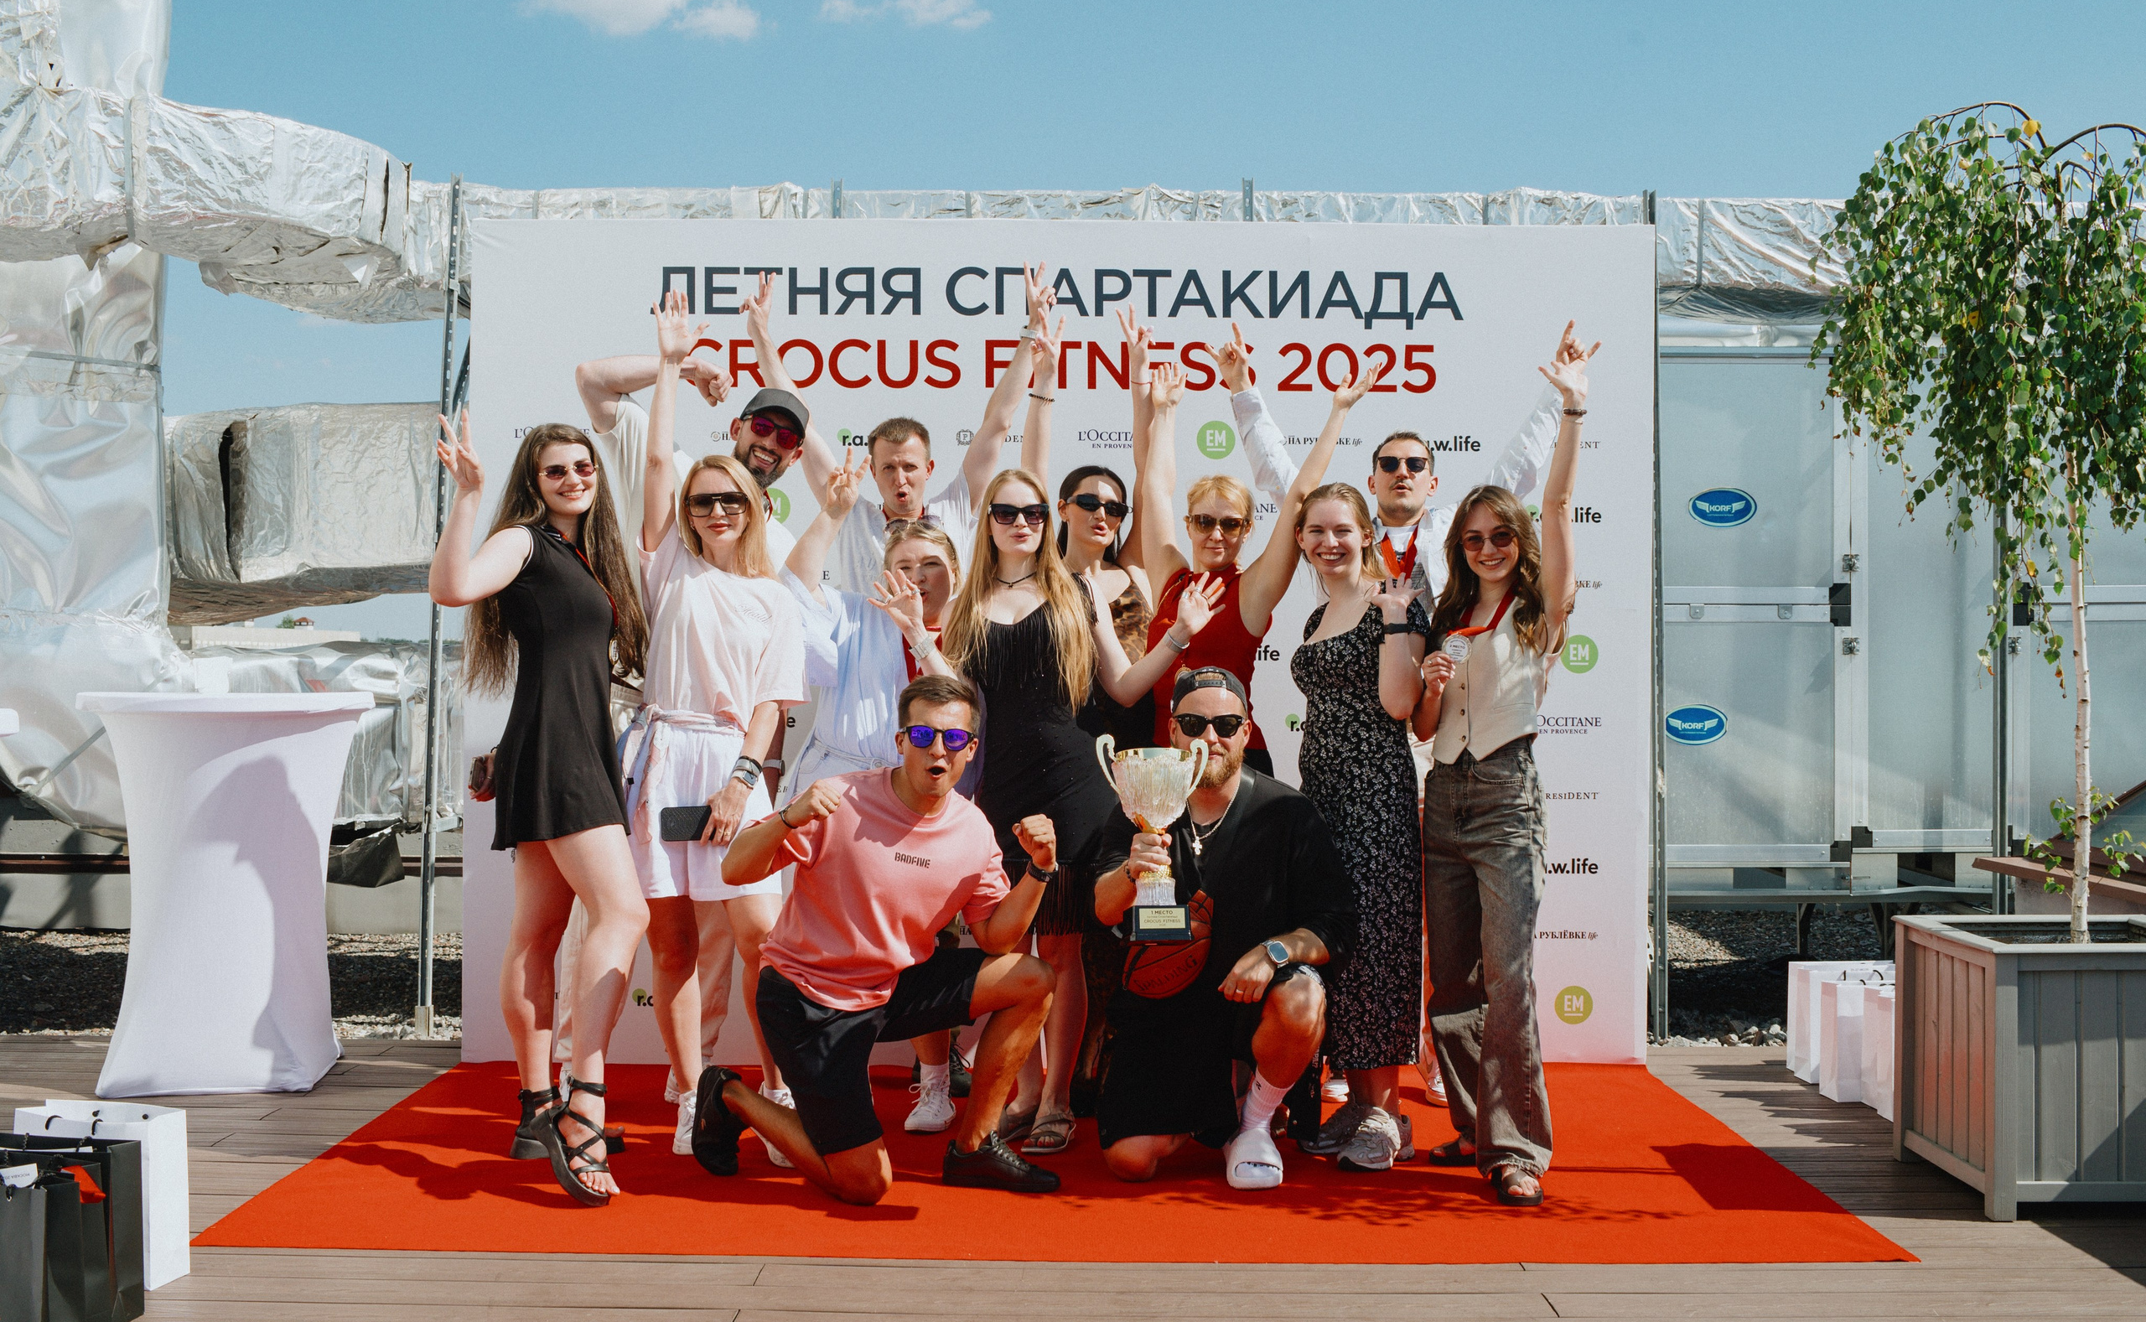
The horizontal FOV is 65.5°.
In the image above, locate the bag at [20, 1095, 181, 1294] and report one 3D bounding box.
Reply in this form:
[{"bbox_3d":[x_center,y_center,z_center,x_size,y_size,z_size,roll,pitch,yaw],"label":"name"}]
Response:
[{"bbox_3d":[-1.875,1.025,3.230,0.315,0.320,0.100,1,0,15],"label":"bag"}]

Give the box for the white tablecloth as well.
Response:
[{"bbox_3d":[-2.463,0.650,4.845,0.800,1.100,0.800,0,0,0],"label":"white tablecloth"}]

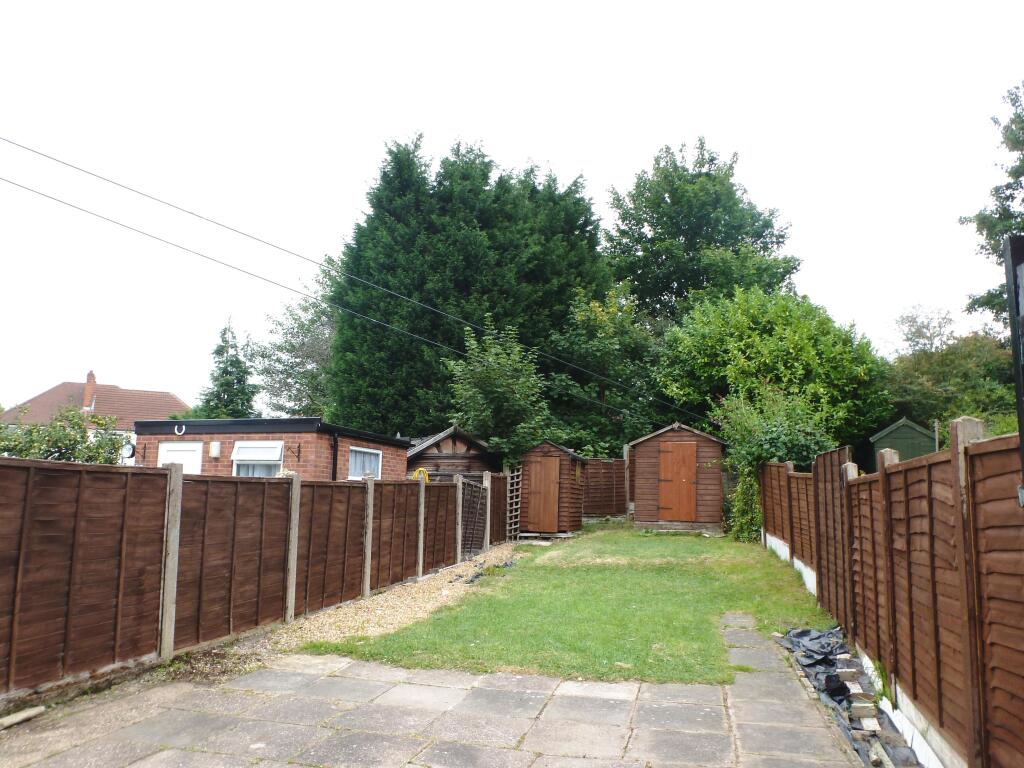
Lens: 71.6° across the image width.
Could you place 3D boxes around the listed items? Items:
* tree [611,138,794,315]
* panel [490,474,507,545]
[{"bbox_3d":[7.121,-2.706,26.228,7.800,13.200,7.500,-1,-7,15],"label":"tree"},{"bbox_3d":[-0.310,2.835,16.124,0.060,1.560,1.830,-1,-7,14],"label":"panel"}]

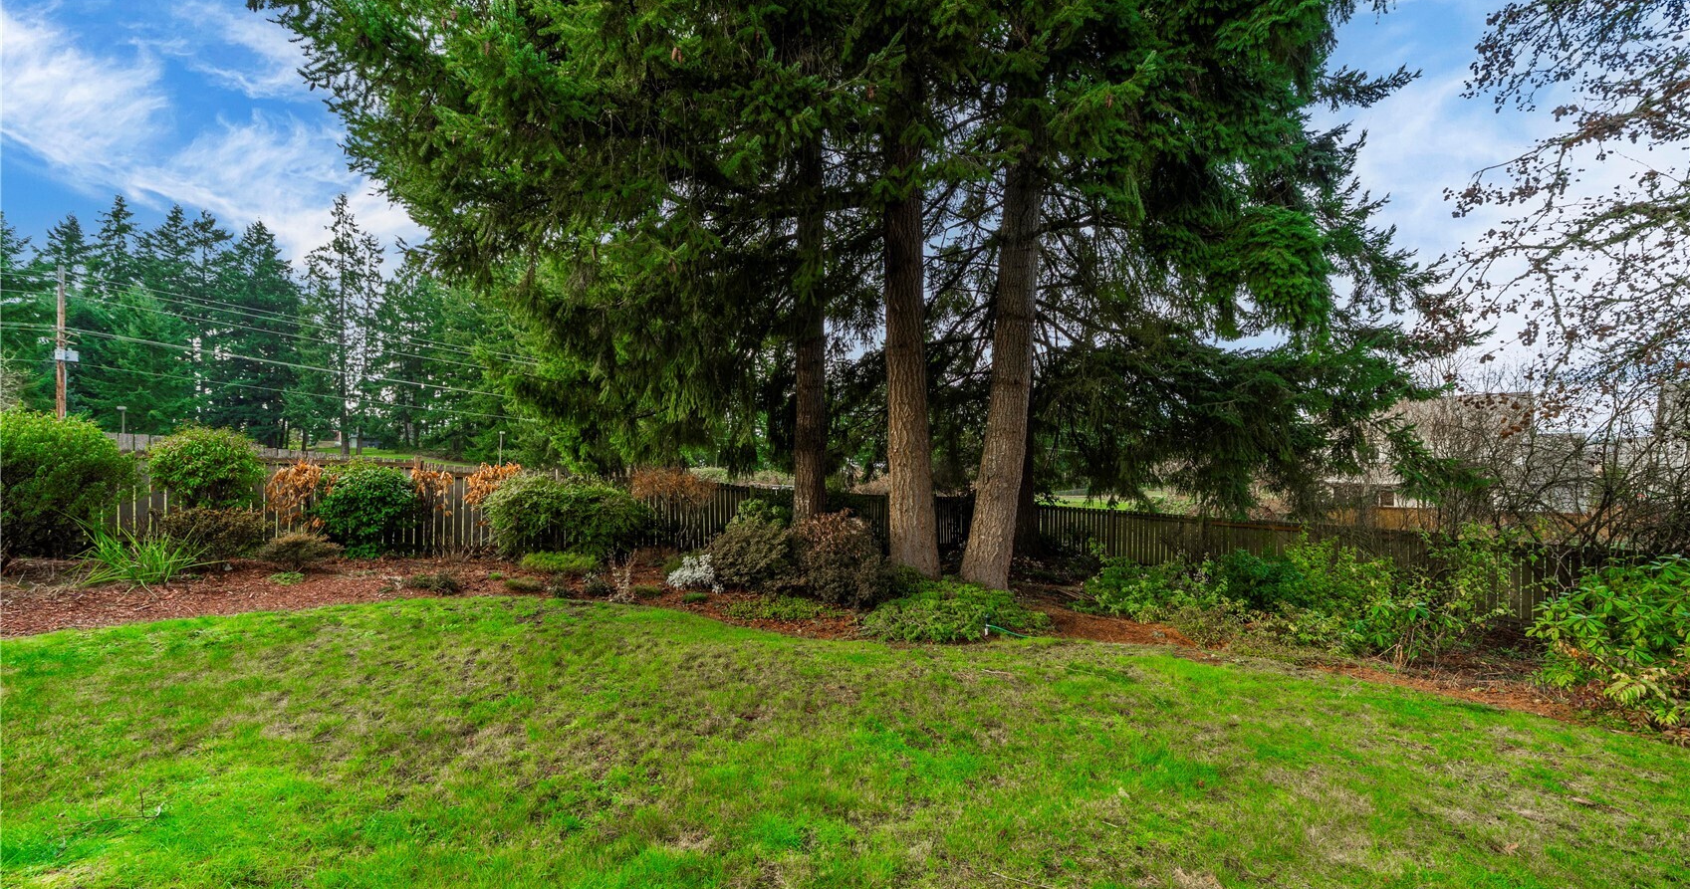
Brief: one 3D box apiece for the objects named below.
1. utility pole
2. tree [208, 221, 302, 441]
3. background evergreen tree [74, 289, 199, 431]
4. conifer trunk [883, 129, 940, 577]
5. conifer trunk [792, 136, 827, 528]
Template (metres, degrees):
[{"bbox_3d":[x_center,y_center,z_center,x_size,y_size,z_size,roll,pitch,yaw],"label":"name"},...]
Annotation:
[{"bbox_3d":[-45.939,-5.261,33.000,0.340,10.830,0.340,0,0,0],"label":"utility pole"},{"bbox_3d":[-58.685,-10.831,56.000,6.800,22.710,6.800,0,0,44],"label":"tree"},{"bbox_3d":[-55.971,-6.416,44.500,6.200,12.210,6.200,0,0,38],"label":"background evergreen tree"},{"bbox_3d":[1.279,-1.693,10.700,0.980,8.600,0.920,0,0,0],"label":"conifer trunk"},{"bbox_3d":[-0.795,-2.326,12.800,0.740,9.330,0.720,0,0,0],"label":"conifer trunk"}]

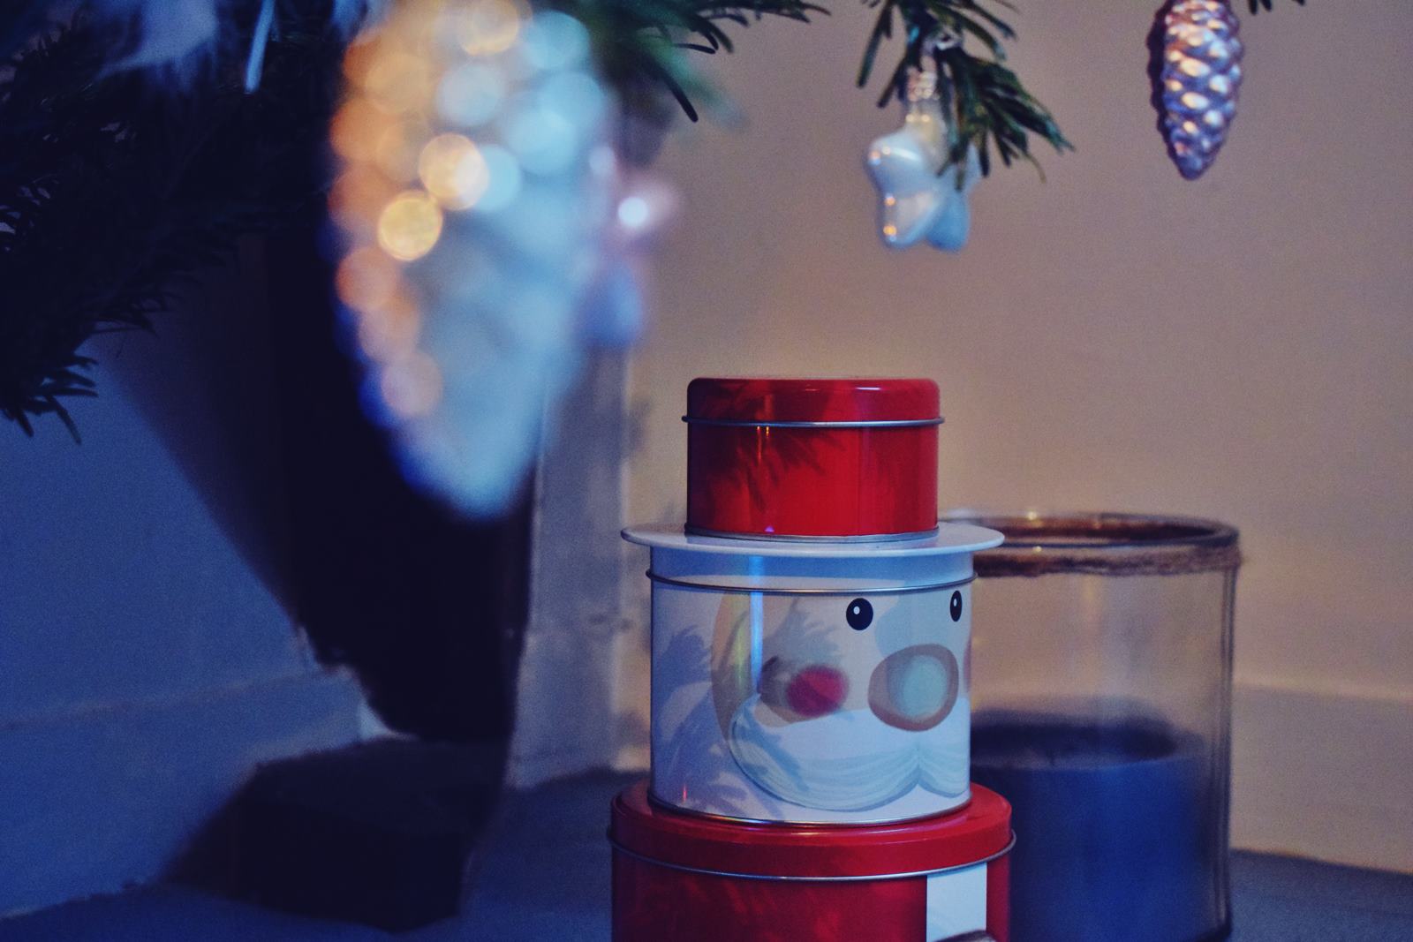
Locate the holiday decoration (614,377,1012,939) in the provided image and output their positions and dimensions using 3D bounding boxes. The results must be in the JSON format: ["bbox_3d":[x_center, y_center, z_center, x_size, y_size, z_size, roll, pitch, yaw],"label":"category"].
[{"bbox_3d":[0.042,0.100,0.965,0.160,0.272,0.160,1,3,0],"label":"holiday decoration"}]

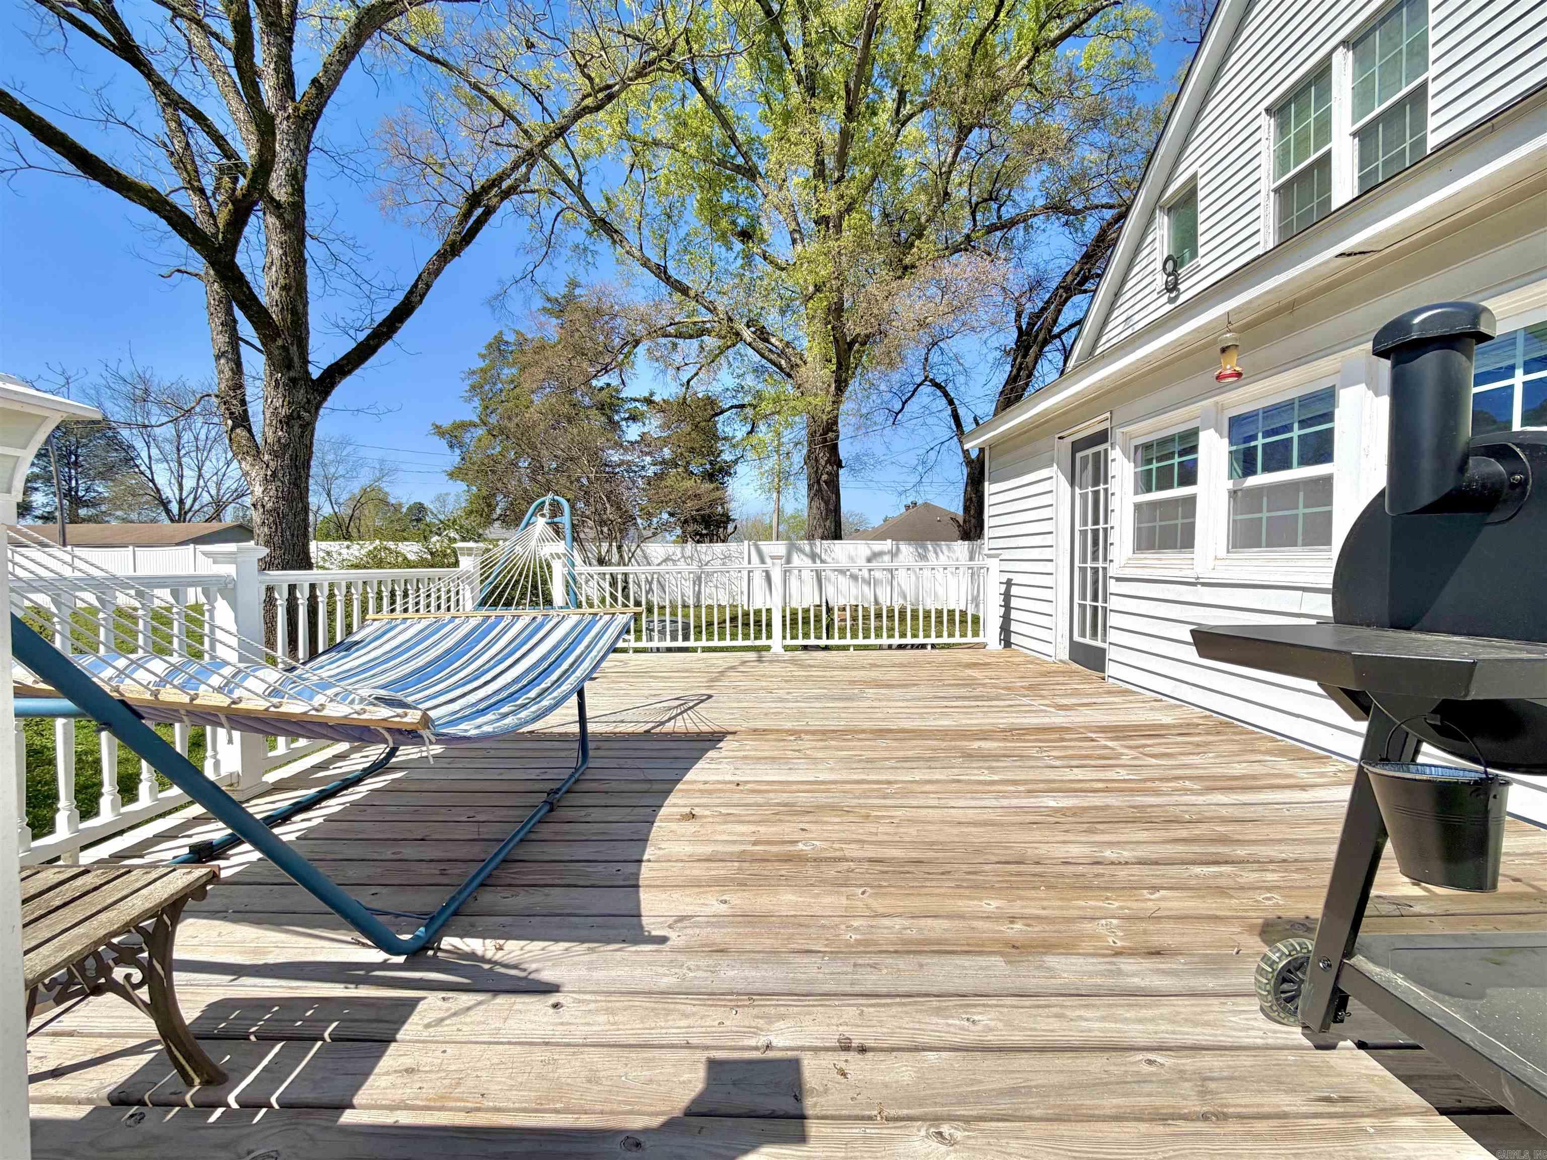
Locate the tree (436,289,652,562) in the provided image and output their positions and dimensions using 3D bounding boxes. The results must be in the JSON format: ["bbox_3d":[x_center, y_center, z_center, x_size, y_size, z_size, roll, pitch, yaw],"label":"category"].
[{"bbox_3d":[-6.845,-3.977,18.700,6.200,9.420,5.400,-1,2,-20],"label":"tree"}]

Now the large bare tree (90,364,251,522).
[{"bbox_3d":[-39.163,-6.971,41.000,8.800,14.010,8.000,-2,3,-43],"label":"large bare tree"}]

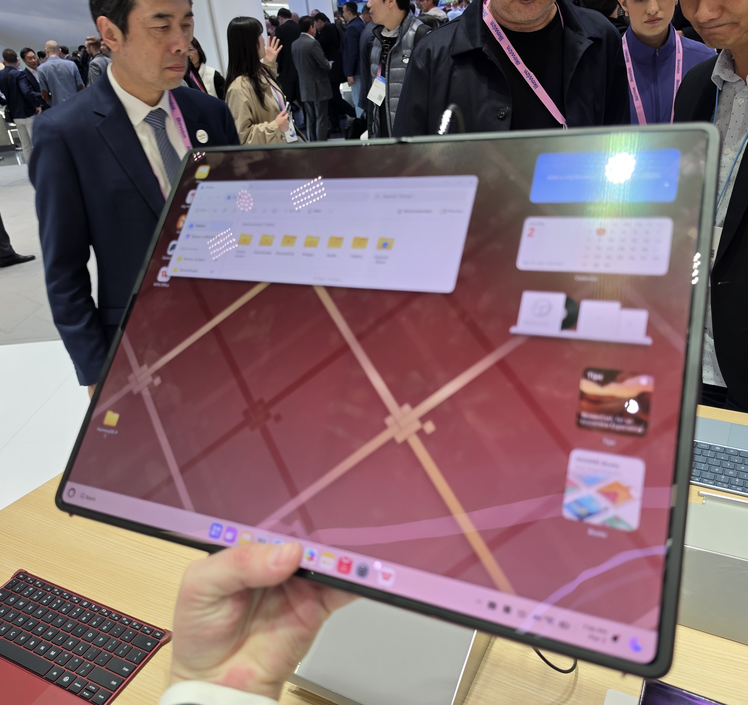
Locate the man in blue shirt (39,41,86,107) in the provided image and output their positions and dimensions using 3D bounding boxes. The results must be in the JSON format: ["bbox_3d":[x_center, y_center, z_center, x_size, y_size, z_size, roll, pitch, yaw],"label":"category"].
[{"bbox_3d":[-4.701,-3.731,9.456,0.580,1.780,0.420,-17,29,-20],"label":"man in blue shirt"}]

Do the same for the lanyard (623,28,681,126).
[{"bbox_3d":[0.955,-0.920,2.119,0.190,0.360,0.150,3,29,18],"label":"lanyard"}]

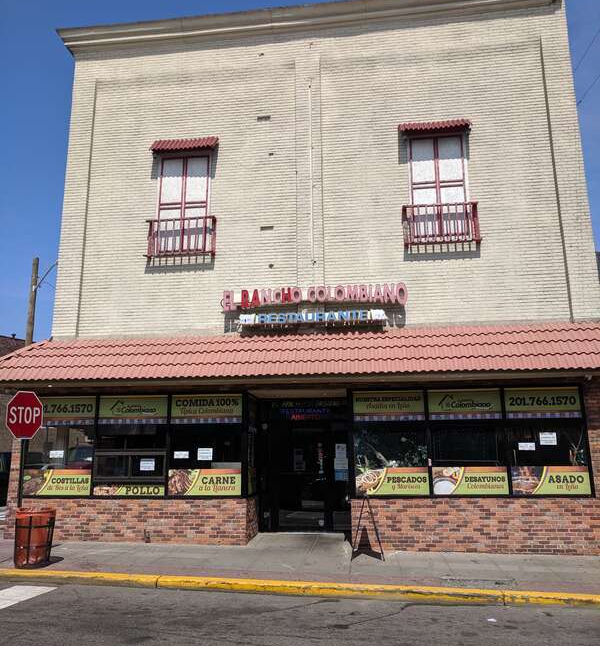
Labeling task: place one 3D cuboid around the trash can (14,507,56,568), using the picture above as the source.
[{"bbox_3d":[-4.090,3.268,9.201,0.554,0.802,0.554,0,-13,0],"label":"trash can"}]

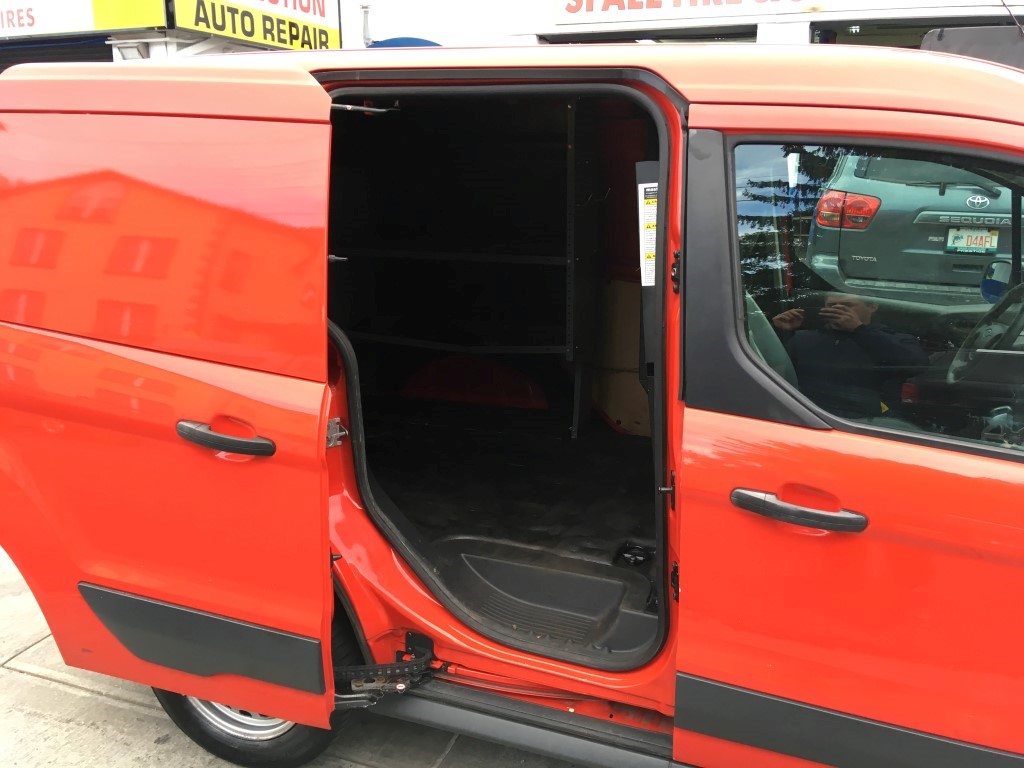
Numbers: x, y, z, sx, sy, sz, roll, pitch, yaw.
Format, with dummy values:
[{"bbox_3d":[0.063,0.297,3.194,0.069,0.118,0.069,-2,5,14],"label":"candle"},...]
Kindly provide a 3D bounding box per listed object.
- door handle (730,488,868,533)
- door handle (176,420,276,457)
[{"bbox_3d":[0.522,0.230,1.567,0.238,0.036,0.047,8,18,17],"label":"door handle"},{"bbox_3d":[-0.600,0.113,1.774,0.238,0.036,0.047,8,18,17],"label":"door handle"}]

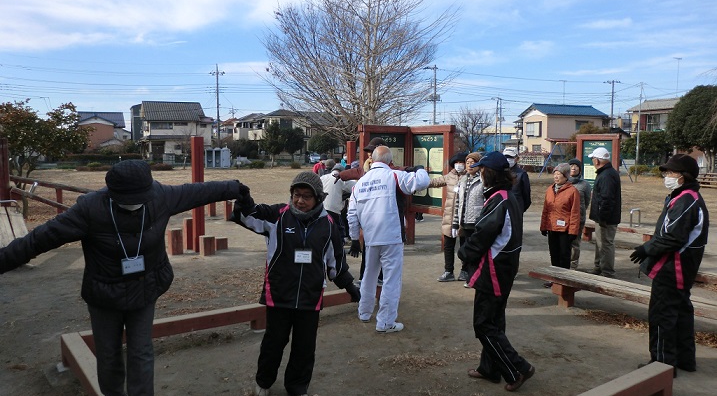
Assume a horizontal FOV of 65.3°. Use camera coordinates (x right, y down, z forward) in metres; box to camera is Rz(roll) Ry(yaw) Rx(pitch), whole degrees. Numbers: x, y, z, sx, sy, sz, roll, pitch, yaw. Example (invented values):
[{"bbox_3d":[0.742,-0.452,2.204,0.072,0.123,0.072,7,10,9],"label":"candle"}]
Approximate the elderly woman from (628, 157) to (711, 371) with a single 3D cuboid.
[{"bbox_3d":[2.223,0.472,3.976,0.480,1.570,0.500,0,4,0],"label":"elderly woman"}]

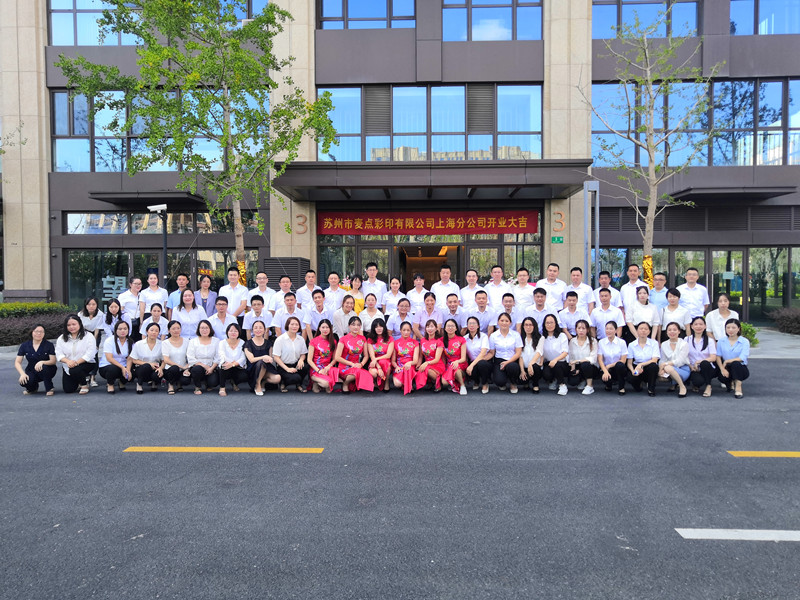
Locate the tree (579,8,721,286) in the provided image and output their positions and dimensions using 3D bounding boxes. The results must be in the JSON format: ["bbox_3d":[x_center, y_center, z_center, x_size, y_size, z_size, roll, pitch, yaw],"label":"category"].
[{"bbox_3d":[5.745,-2.834,14.407,3.250,7.650,3.100,0,2,2],"label":"tree"}]

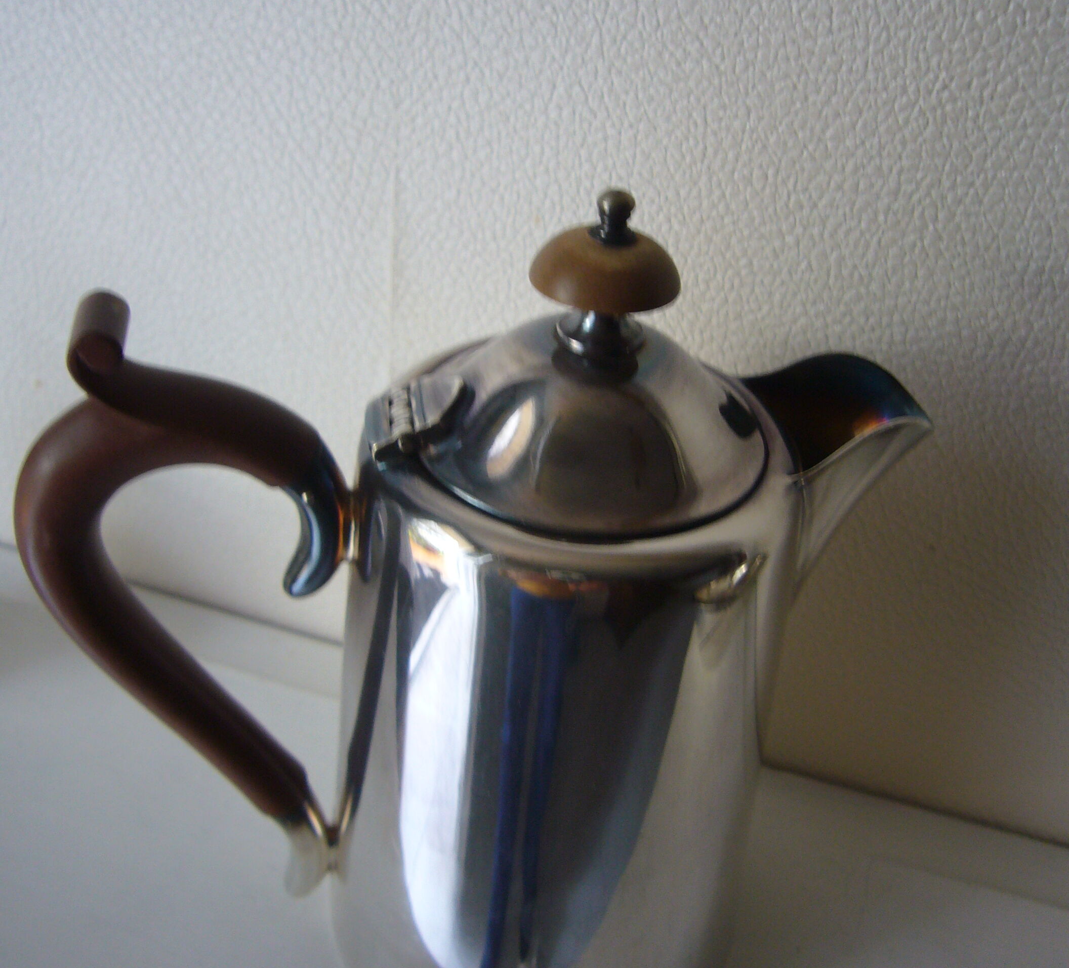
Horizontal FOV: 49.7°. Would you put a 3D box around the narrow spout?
[{"bbox_3d":[0.062,0.002,0.241,0.035,0.051,0.032,-4,40,-11],"label":"narrow spout"}]

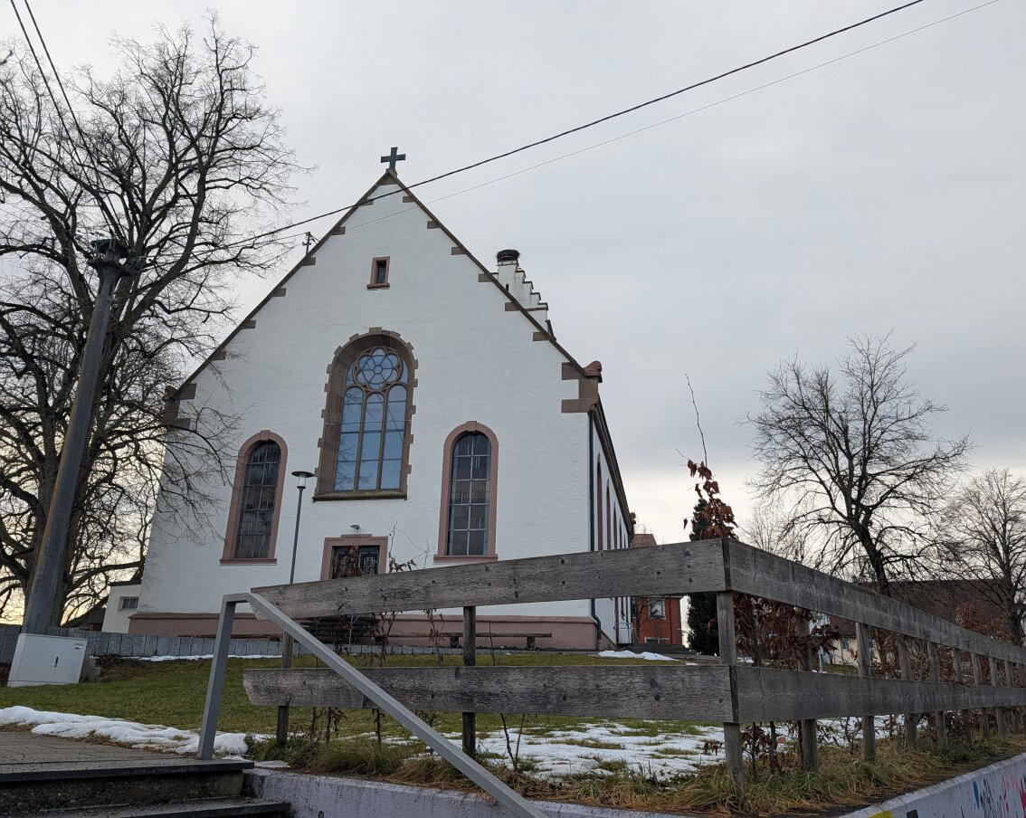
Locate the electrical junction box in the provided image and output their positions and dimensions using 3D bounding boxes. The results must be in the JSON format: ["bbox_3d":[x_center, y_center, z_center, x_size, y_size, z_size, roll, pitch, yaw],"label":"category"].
[{"bbox_3d":[-8.895,4.833,14.459,0.330,0.900,1.120,-12,-23,33],"label":"electrical junction box"}]

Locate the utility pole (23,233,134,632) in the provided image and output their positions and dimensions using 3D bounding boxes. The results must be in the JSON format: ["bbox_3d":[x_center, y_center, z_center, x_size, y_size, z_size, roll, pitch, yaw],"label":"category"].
[{"bbox_3d":[-9.638,0.601,16.660,1.000,9.970,0.700,-3,-20,11],"label":"utility pole"}]

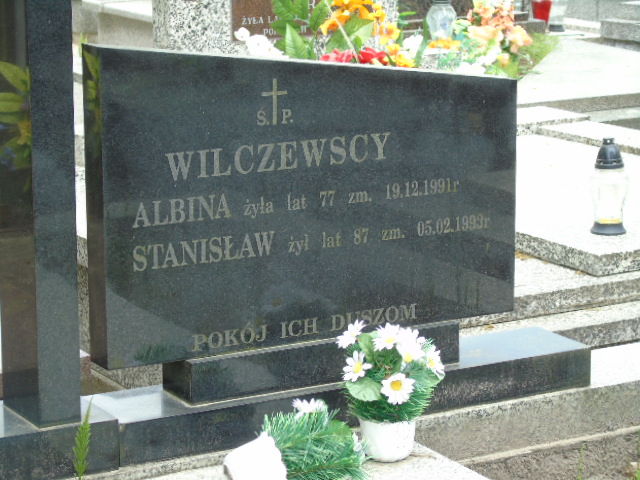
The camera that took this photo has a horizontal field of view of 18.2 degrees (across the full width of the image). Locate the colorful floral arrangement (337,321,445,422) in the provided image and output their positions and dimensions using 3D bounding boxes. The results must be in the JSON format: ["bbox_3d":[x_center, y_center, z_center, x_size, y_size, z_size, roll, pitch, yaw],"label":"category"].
[{"bbox_3d":[0.134,0.248,3.734,0.194,0.169,0.180,0,12,0],"label":"colorful floral arrangement"}]

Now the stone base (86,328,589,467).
[{"bbox_3d":[0.052,0.300,3.944,1.056,0.082,0.190,-7,14,-29],"label":"stone base"}]

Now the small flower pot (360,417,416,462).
[{"bbox_3d":[0.129,0.370,3.759,0.107,0.080,0.107,0,12,0],"label":"small flower pot"}]

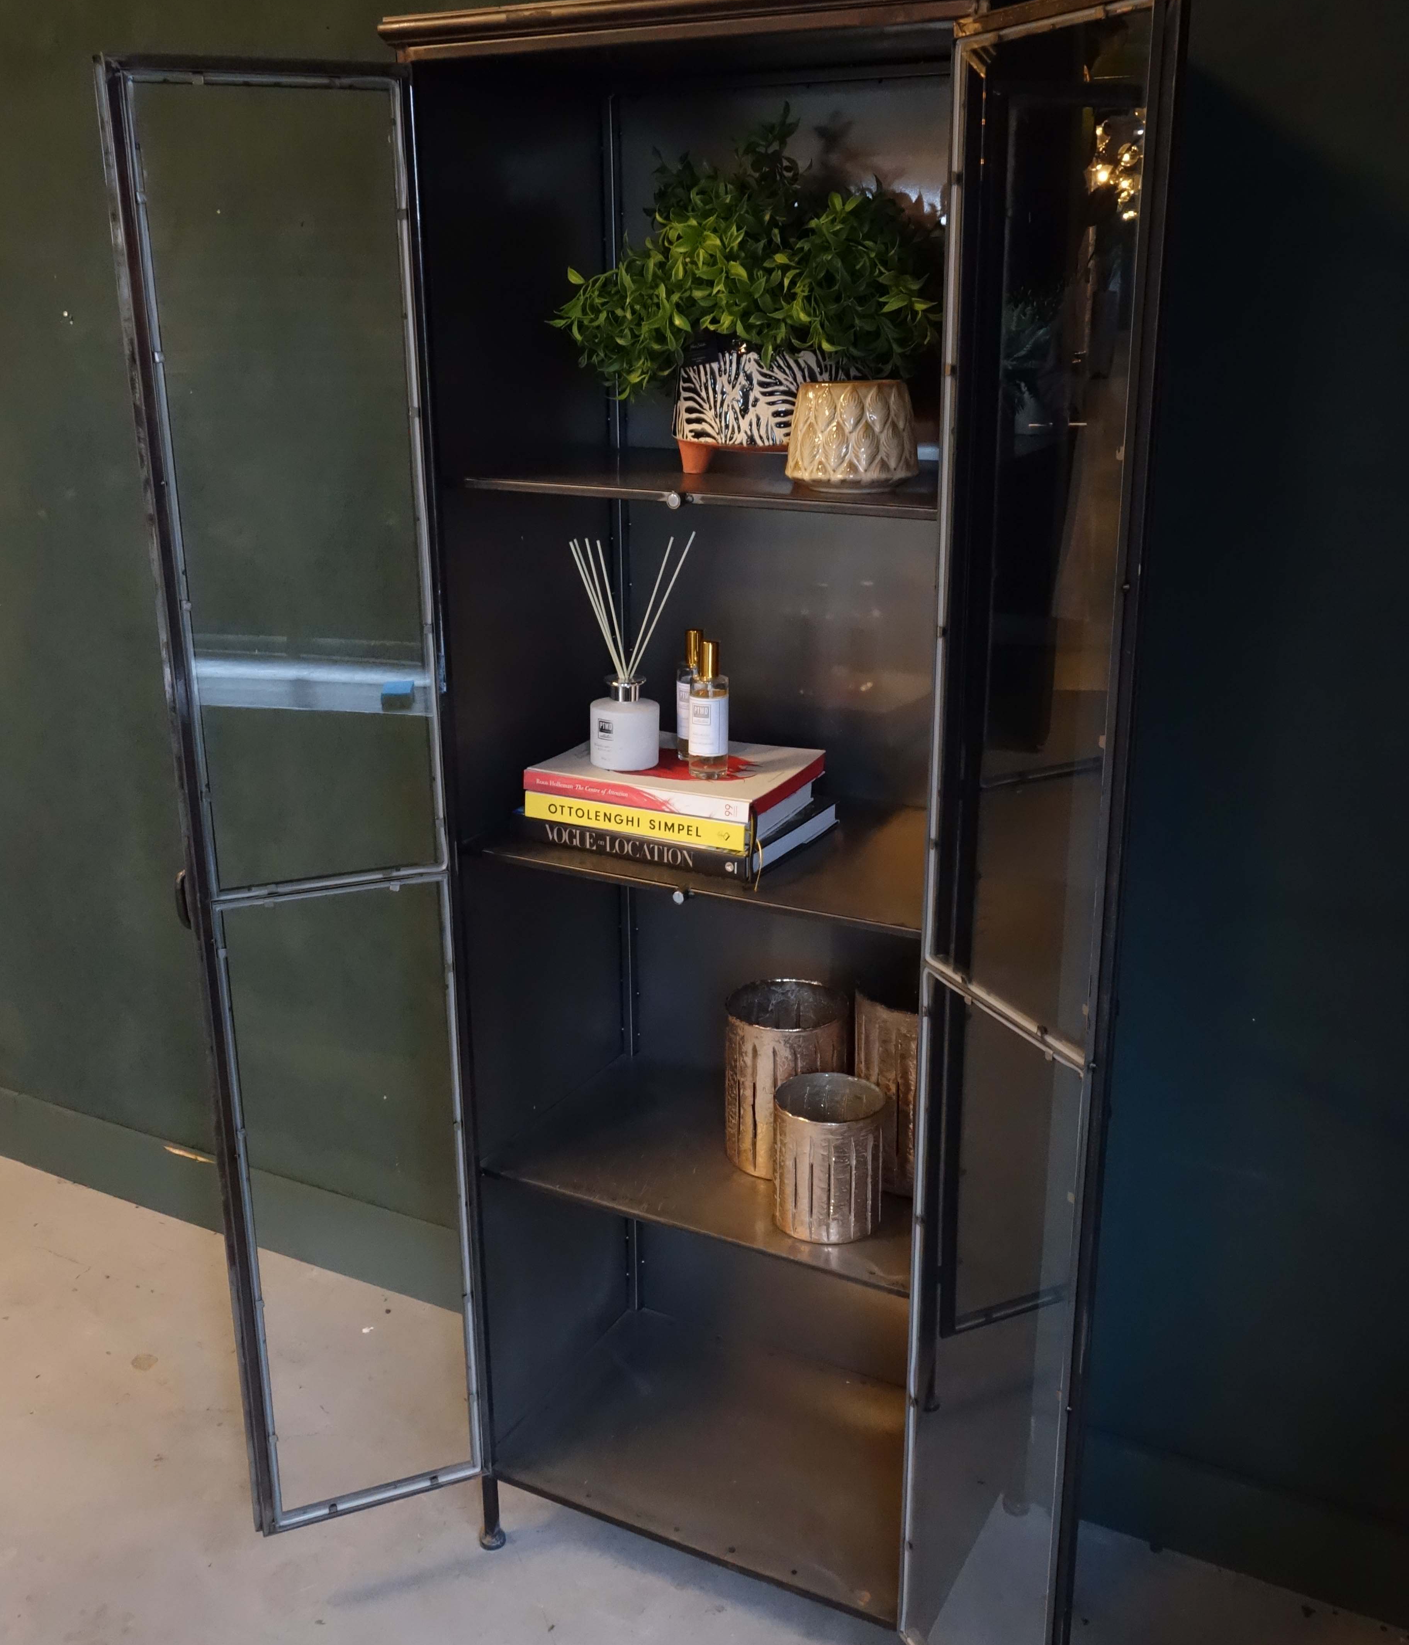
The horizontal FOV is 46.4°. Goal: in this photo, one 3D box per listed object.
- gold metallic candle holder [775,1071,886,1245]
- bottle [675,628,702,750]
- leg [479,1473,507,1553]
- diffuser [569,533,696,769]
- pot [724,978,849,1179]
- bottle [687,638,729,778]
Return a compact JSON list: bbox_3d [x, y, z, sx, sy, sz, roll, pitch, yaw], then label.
[{"bbox_3d":[0.140,0.373,1.834,0.120,0.149,0.120,0,18,0],"label":"gold metallic candle holder"},{"bbox_3d":[-0.009,-0.145,1.847,0.042,0.146,0.042,9,21,26],"label":"bottle"},{"bbox_3d":[-0.272,0.875,2.095,0.034,0.111,0.034,0,18,0],"label":"leg"},{"bbox_3d":[-0.081,-0.188,1.804,0.122,0.256,0.122,0,18,0],"label":"diffuser"},{"bbox_3d":[0.099,0.306,1.966,0.145,0.194,0.145,0,18,0],"label":"pot"},{"bbox_3d":[0.005,-0.123,1.780,0.043,0.148,0.043,0,18,0],"label":"bottle"}]

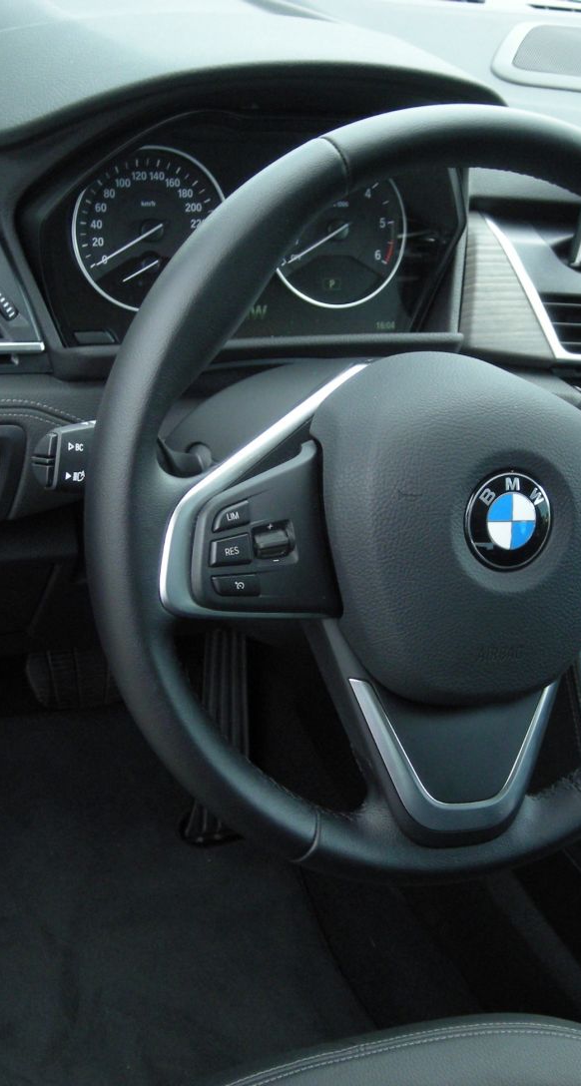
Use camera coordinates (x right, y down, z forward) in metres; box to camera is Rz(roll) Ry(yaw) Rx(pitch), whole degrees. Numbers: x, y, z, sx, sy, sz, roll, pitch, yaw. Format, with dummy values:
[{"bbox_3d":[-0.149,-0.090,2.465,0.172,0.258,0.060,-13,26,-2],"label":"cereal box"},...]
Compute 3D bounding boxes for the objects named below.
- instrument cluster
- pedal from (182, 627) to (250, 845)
[{"bbox_3d":[-0.023,-0.196,0.910,0.285,0.139,0.060,-5,11,-23],"label":"instrument cluster"},{"bbox_3d":[-0.072,0.179,1.388,0.054,0.202,0.035,2,5,-27],"label":"pedal"}]

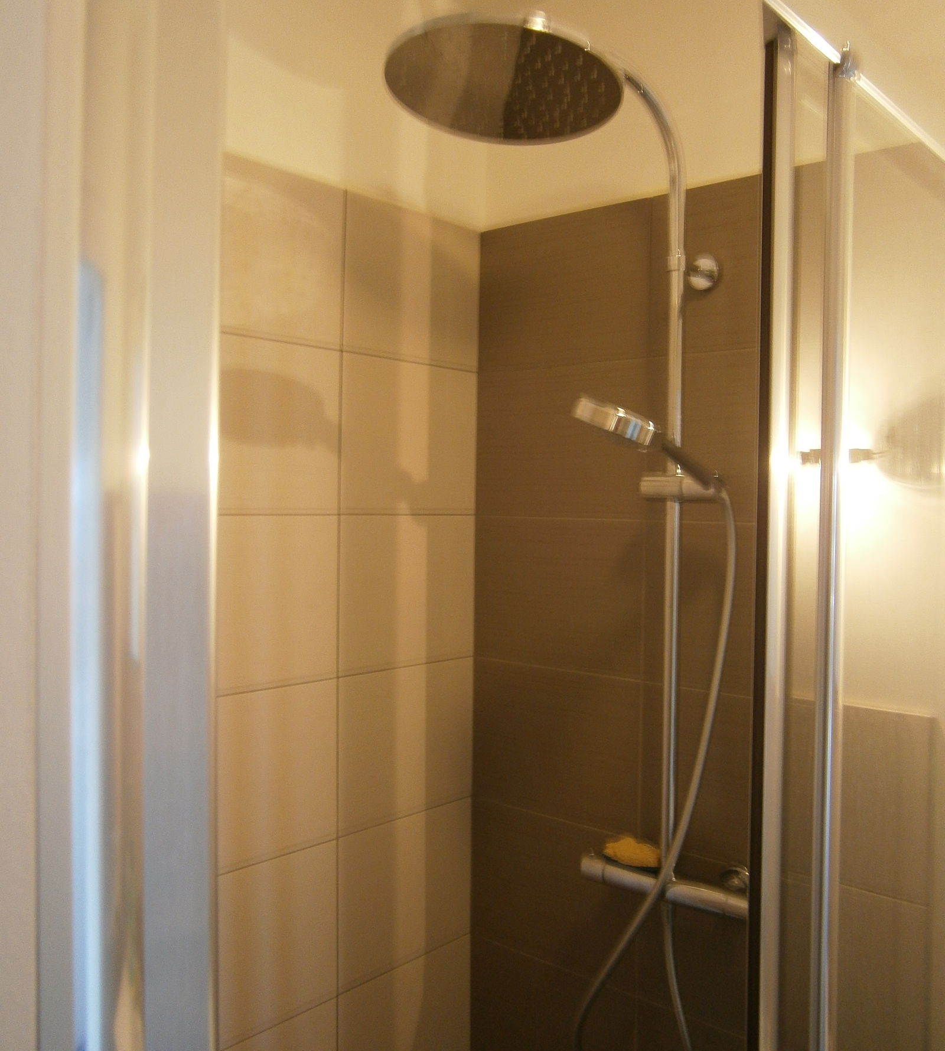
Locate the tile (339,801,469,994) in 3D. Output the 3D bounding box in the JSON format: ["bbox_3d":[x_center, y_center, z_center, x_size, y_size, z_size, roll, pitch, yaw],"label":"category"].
[{"bbox_3d":[-0.109,0.608,1.587,0.009,0.248,0.300,3,3,43],"label":"tile"}]

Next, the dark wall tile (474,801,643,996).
[{"bbox_3d":[0.132,0.611,1.598,0.343,0.248,0.010,2,2,40],"label":"dark wall tile"}]

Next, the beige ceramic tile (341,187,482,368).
[{"bbox_3d":[-0.096,-0.389,1.553,0.009,0.242,0.300,3,3,43],"label":"beige ceramic tile"}]

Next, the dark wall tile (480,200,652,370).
[{"bbox_3d":[0.145,-0.386,1.559,0.332,0.242,0.009,2,3,38],"label":"dark wall tile"}]

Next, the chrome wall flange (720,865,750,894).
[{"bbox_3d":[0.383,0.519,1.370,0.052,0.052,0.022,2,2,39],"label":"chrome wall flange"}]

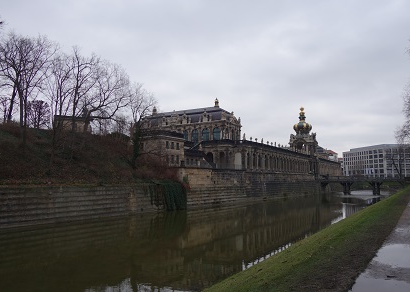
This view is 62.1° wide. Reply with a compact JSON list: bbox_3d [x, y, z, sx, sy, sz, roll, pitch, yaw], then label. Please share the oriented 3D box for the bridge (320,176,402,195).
[{"bbox_3d":[45.242,11.547,98.849,23.368,5.200,4.800,-3,-6,31],"label":"bridge"}]

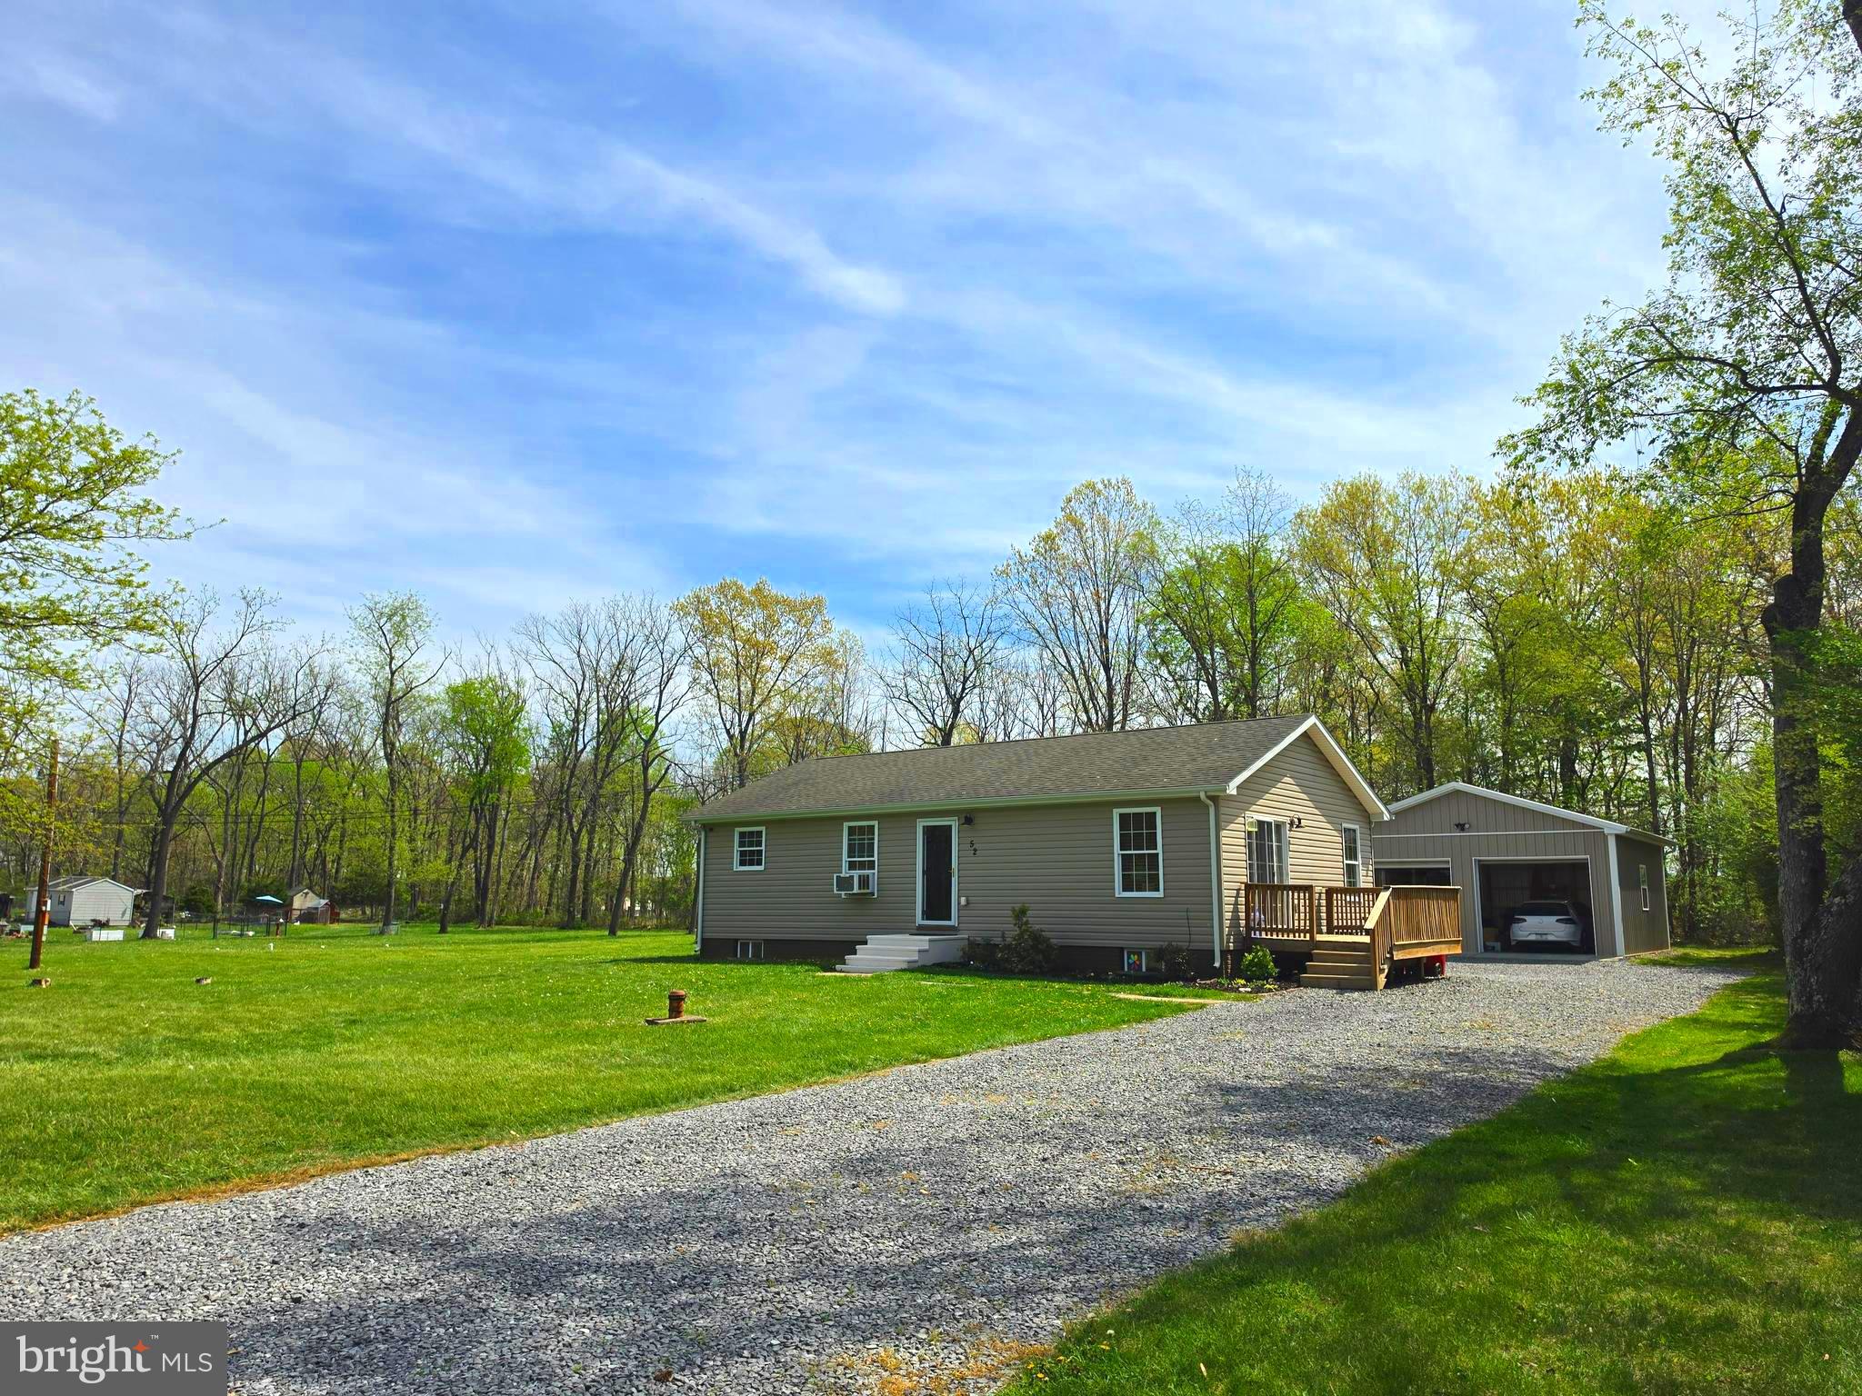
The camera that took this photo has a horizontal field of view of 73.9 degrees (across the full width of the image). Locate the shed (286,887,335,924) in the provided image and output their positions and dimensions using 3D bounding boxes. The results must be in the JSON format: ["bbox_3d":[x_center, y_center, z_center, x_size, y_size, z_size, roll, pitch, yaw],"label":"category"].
[{"bbox_3d":[-45.674,15.376,91.300,2.850,2.450,2.700,9,-13,-42],"label":"shed"}]

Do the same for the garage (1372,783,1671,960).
[{"bbox_3d":[16.892,5.130,36.505,7.931,4.475,9.562,-7,-12,36],"label":"garage"}]

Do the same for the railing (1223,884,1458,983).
[{"bbox_3d":[7.527,4.196,22.089,2.573,1.631,5.065,-7,-12,36],"label":"railing"}]

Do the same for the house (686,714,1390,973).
[{"bbox_3d":[2.336,3.429,28.018,13.207,4.966,8.968,-7,-12,36],"label":"house"}]

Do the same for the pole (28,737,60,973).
[{"bbox_3d":[-19.867,3.466,27.787,0.200,5.173,0.200,6,-11,-35],"label":"pole"}]

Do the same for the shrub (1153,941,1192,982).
[{"bbox_3d":[4.053,4.407,20.763,0.630,0.680,0.610,0,-10,0],"label":"shrub"}]

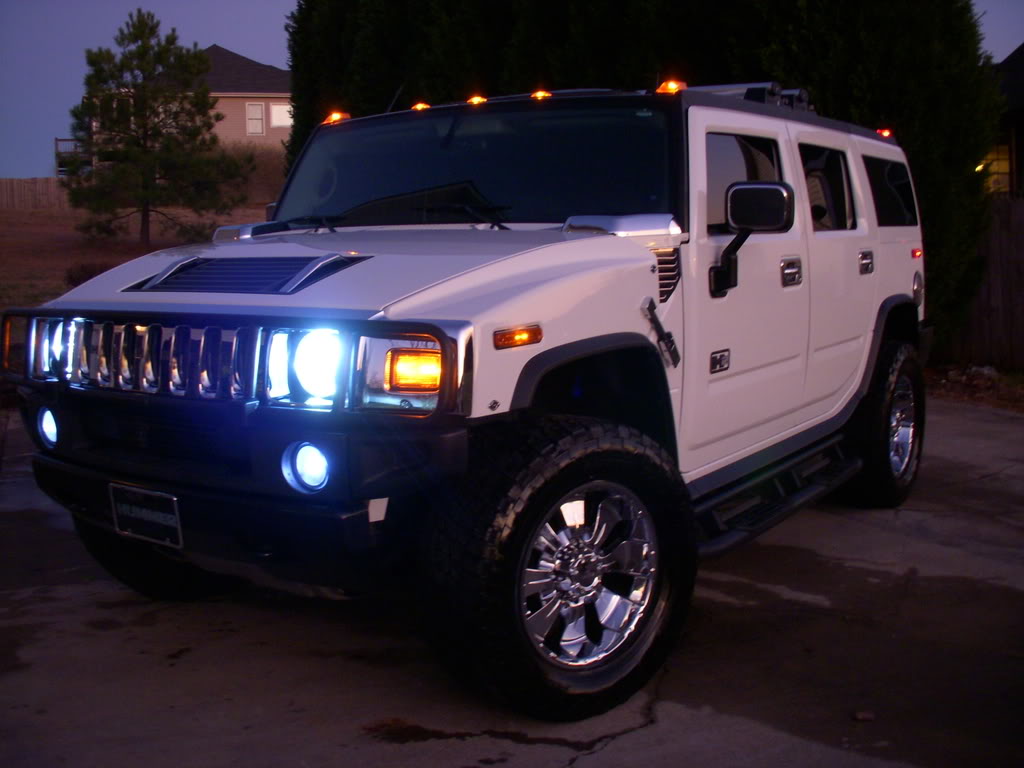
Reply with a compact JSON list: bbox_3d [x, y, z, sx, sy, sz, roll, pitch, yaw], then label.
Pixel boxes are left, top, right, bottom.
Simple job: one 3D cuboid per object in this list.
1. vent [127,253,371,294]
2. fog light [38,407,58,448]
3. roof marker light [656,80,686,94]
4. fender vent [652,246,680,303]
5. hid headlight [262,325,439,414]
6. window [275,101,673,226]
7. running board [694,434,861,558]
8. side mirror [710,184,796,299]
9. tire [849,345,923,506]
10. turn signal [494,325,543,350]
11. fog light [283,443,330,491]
[{"bbox_3d":[-0.834,-0.348,3.460,0.790,0.060,0.335,5,27,35],"label":"vent"},{"bbox_3d":[-1.467,0.140,3.620,0.140,0.140,0.080,6,10,43],"label":"fog light"},{"bbox_3d":[0.572,-1.054,3.999,0.090,0.040,0.100,5,9,35],"label":"roof marker light"},{"bbox_3d":[0.518,-0.364,3.755,0.035,0.185,0.200,5,9,35],"label":"fender vent"},{"bbox_3d":[-0.394,-0.043,2.935,0.540,0.210,0.140,3,9,29],"label":"hid headlight"},{"bbox_3d":[-0.178,-0.808,4.354,1.760,0.470,0.100,5,-15,35],"label":"window"},{"bbox_3d":[1.119,0.422,4.616,0.190,0.180,1.640,5,9,35],"label":"running board"},{"bbox_3d":[0.869,-0.515,4.016,0.260,0.410,0.160,5,9,35],"label":"side mirror"},{"bbox_3d":[1.953,0.204,6.066,0.320,0.895,0.895,5,9,35],"label":"tire"},{"bbox_3d":[0.025,-0.128,3.028,0.030,0.050,0.215,5,9,35],"label":"turn signal"},{"bbox_3d":[-0.519,0.216,2.963,0.140,0.140,0.080,3,9,27],"label":"fog light"}]

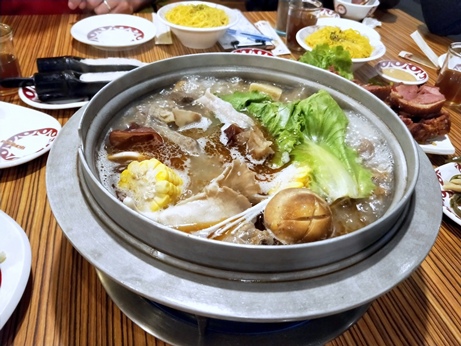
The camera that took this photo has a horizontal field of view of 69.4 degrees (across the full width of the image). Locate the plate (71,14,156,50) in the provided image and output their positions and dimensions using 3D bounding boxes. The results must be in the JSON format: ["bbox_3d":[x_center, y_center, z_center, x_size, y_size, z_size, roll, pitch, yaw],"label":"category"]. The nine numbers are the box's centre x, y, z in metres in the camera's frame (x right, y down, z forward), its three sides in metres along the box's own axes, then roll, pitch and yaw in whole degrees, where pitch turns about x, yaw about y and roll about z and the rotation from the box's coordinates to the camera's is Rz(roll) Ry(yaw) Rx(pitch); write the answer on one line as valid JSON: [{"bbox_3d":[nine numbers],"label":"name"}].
[{"bbox_3d":[-0.235,-0.284,0.686,0.166,0.023,0.166,4,43,-4],"label":"plate"}]

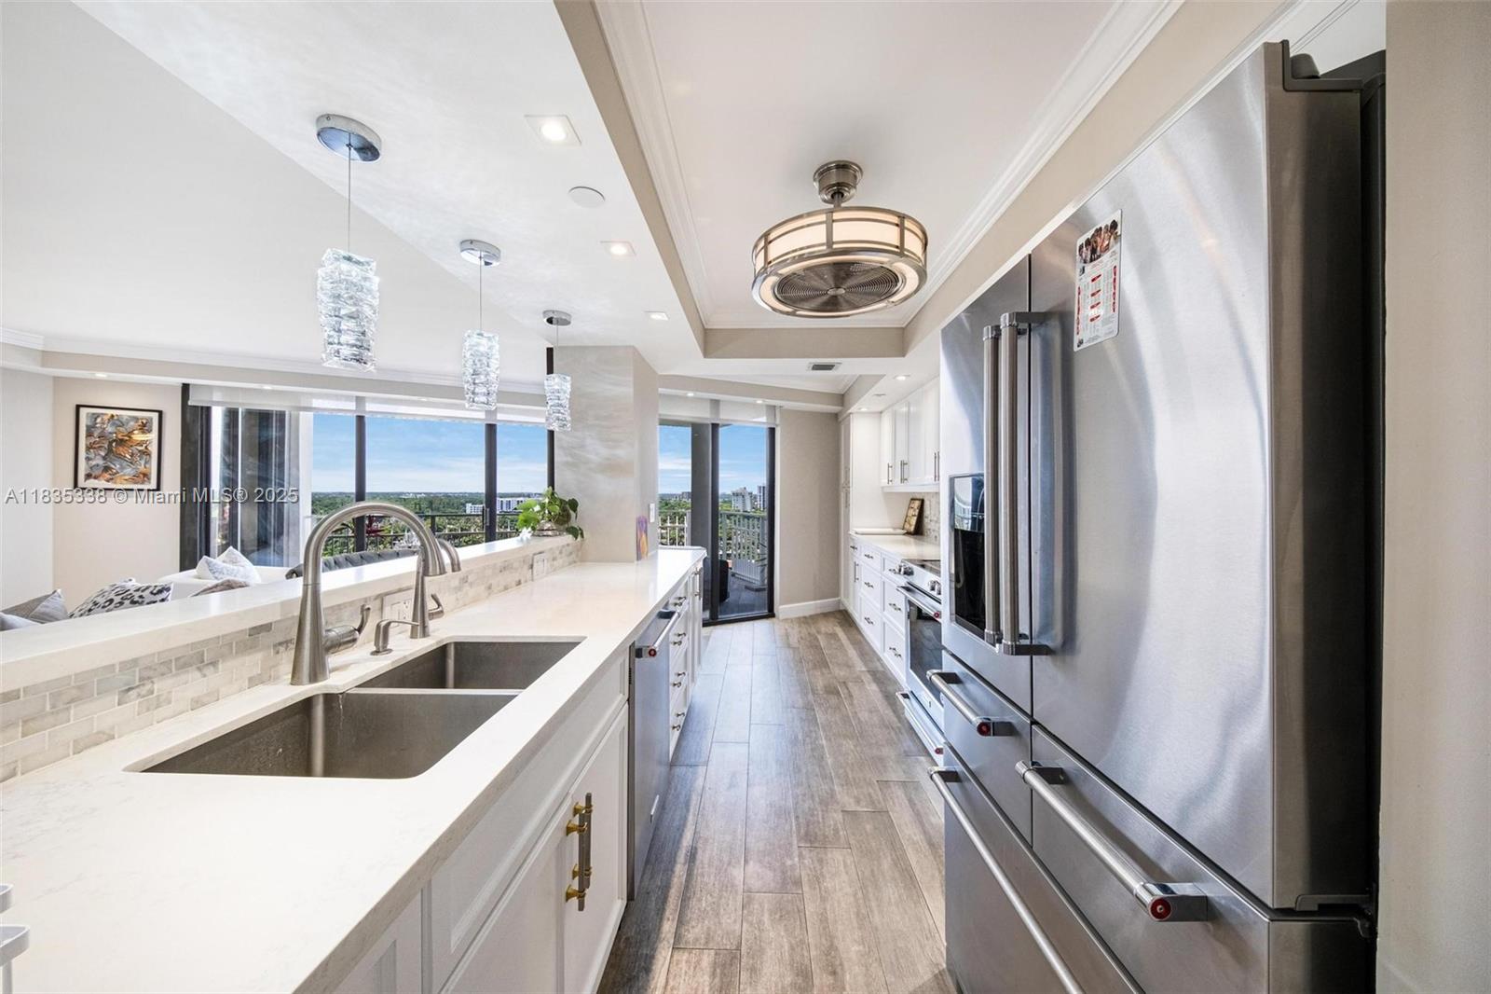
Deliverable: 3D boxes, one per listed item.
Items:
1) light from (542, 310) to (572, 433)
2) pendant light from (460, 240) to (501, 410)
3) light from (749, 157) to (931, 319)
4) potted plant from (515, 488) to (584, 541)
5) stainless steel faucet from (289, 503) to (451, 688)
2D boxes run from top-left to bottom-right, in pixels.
[{"bbox_3d":[-0.905,-0.598,2.395,0.127,0.560,0.127,0,0,2],"label":"light"},{"bbox_3d":[-0.931,-0.595,1.750,0.127,0.565,0.127,0,0,2],"label":"pendant light"},{"bbox_3d":[0.325,-0.932,1.760,0.600,0.395,0.600,0,0,2],"label":"light"},{"bbox_3d":[-1.085,0.094,2.770,0.360,0.285,0.280,0,0,2],"label":"potted plant"},{"bbox_3d":[-0.834,0.200,1.122,0.280,0.378,0.125,0,0,-20],"label":"stainless steel faucet"}]

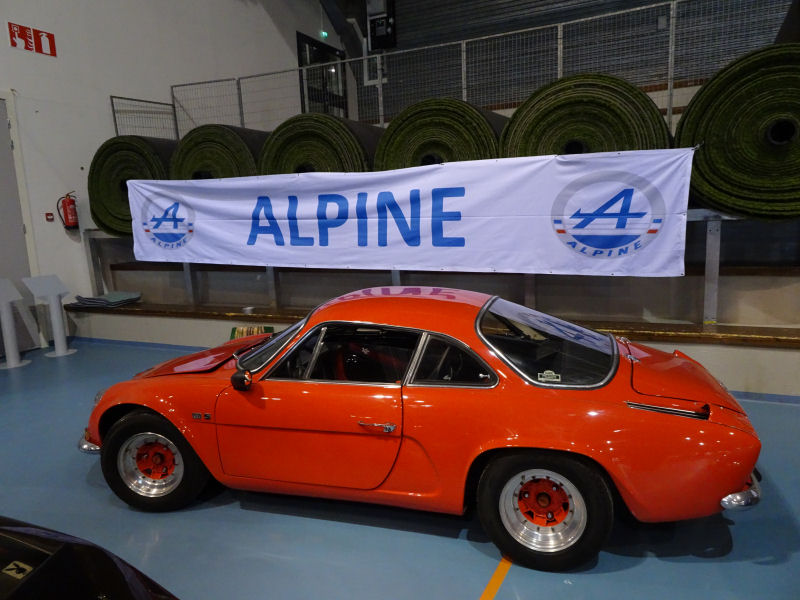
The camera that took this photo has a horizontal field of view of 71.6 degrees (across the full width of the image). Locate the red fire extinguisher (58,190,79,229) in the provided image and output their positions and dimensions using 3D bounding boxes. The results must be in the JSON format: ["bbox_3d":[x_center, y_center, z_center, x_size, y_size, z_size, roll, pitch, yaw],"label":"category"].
[{"bbox_3d":[-4.631,-1.247,7.726,0.170,0.550,0.210,2,10,25],"label":"red fire extinguisher"}]

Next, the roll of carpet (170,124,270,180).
[{"bbox_3d":[-1.964,-1.650,7.830,1.460,1.350,2.000,2,10,25],"label":"roll of carpet"}]

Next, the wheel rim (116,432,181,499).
[{"bbox_3d":[-1.351,0.887,3.105,0.370,0.370,0.170,-2,9,4],"label":"wheel rim"}]

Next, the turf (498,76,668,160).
[{"bbox_3d":[2.062,-1.520,5.947,1.470,1.350,2.000,2,10,25],"label":"turf"}]

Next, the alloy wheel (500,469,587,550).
[{"bbox_3d":[0.641,0.895,2.474,0.370,0.370,0.180,0,9,18],"label":"alloy wheel"}]

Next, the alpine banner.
[{"bbox_3d":[-0.588,-0.905,6.135,6.720,1.100,0.080,3,10,25],"label":"alpine banner"}]

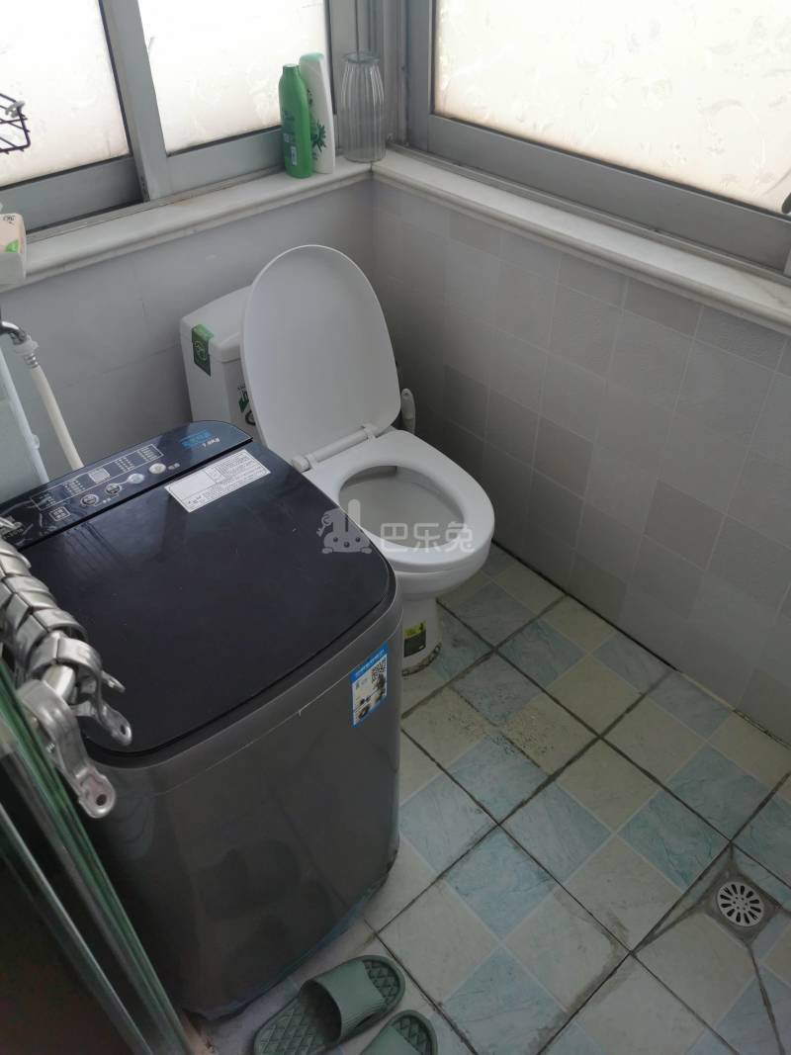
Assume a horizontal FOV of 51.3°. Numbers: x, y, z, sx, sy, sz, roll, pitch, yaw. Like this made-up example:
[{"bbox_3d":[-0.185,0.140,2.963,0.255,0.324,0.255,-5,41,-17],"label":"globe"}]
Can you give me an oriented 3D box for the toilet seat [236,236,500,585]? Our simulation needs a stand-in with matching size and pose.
[{"bbox_3d":[-0.011,-0.225,1.483,0.360,0.445,0.490,-30,50,-30],"label":"toilet seat"}]

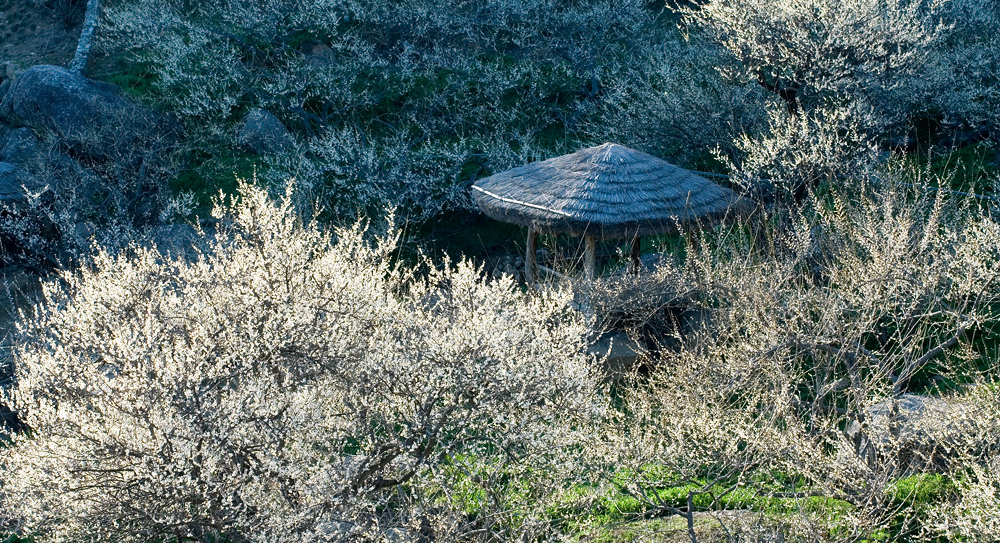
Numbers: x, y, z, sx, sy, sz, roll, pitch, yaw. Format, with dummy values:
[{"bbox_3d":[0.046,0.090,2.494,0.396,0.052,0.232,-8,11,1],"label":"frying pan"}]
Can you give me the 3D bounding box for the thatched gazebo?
[{"bbox_3d":[2.019,-0.910,39.636,4.980,2.910,4.980,0,15,0],"label":"thatched gazebo"}]

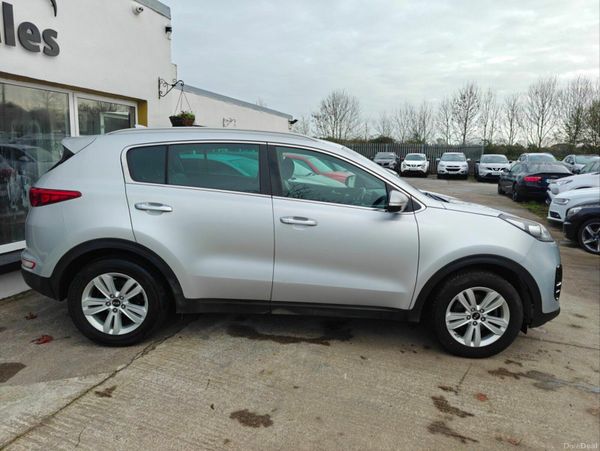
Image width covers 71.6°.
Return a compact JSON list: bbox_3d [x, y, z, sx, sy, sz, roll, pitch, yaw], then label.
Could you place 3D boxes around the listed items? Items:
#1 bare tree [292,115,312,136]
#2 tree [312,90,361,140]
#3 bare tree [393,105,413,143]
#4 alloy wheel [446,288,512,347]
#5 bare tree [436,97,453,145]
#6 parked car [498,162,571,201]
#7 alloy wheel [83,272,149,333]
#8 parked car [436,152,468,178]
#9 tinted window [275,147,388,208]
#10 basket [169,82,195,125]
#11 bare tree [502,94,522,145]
[{"bbox_3d":[0.277,-13.615,64.611,3.074,7.010,3.074,2,10,0],"label":"bare tree"},{"bbox_3d":[4.241,-11.878,50.677,5.754,8.752,5.754,2,10,0],"label":"tree"},{"bbox_3d":[13.177,-11.849,54.696,2.595,7.824,2.595,2,10,0],"label":"bare tree"},{"bbox_3d":[1.320,0.666,3.167,0.470,0.470,0.180,2,11,-1],"label":"alloy wheel"},{"bbox_3d":[15.909,-10.008,45.792,1.710,8.040,1.710,6,11,16],"label":"bare tree"},{"bbox_3d":[8.719,-1.673,15.366,1.850,1.400,4.700,5,11,15],"label":"parked car"},{"bbox_3d":[-1.348,0.564,3.121,0.470,0.470,0.180,2,11,-1],"label":"alloy wheel"},{"bbox_3d":[10.160,-3.983,27.500,1.840,1.660,4.410,6,11,19],"label":"parked car"},{"bbox_3d":[0.225,-0.354,3.046,0.830,0.440,0.080,2,-11,-1],"label":"tinted window"},{"bbox_3d":[-1.720,-1.749,6.120,0.390,0.630,0.390,5,11,16],"label":"basket"},{"bbox_3d":[22.911,-9.720,44.809,2.100,8.440,2.100,6,11,16],"label":"bare tree"}]

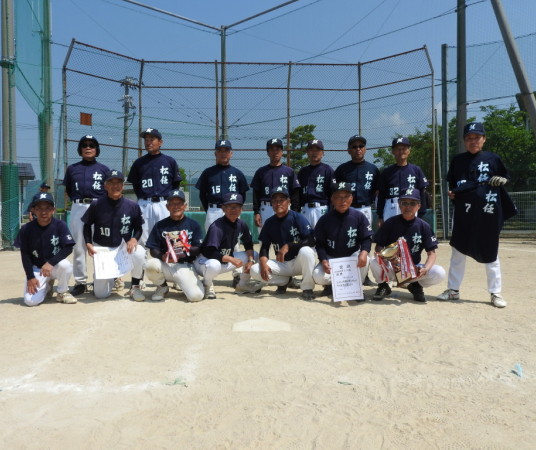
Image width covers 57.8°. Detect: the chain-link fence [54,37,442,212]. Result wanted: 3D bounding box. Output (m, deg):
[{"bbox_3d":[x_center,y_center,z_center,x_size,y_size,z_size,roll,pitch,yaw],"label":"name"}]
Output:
[{"bbox_3d":[-0.420,-2.280,13.800,9.900,4.950,2.050,0,1,-4],"label":"chain-link fence"}]

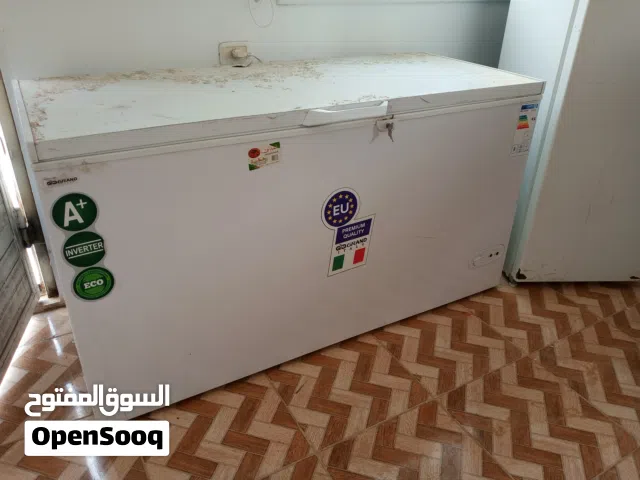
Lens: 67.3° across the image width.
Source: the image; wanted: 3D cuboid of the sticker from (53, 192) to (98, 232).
[{"bbox_3d":[-0.582,-0.065,1.145,0.099,0.099,0.008,-14,33,-27],"label":"sticker"}]

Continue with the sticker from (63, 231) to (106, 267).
[{"bbox_3d":[-0.584,0.025,1.195,0.098,0.098,0.008,-14,33,-27],"label":"sticker"}]

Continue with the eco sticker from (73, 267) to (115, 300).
[{"bbox_3d":[-0.584,0.115,1.247,0.100,0.100,0.008,-14,33,-27],"label":"eco sticker"}]

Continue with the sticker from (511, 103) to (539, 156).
[{"bbox_3d":[0.799,-0.429,1.880,0.111,0.214,0.008,-14,33,-27],"label":"sticker"}]

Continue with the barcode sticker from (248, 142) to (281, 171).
[{"bbox_3d":[-0.154,-0.233,1.341,0.094,0.058,0.008,-14,33,-27],"label":"barcode sticker"}]

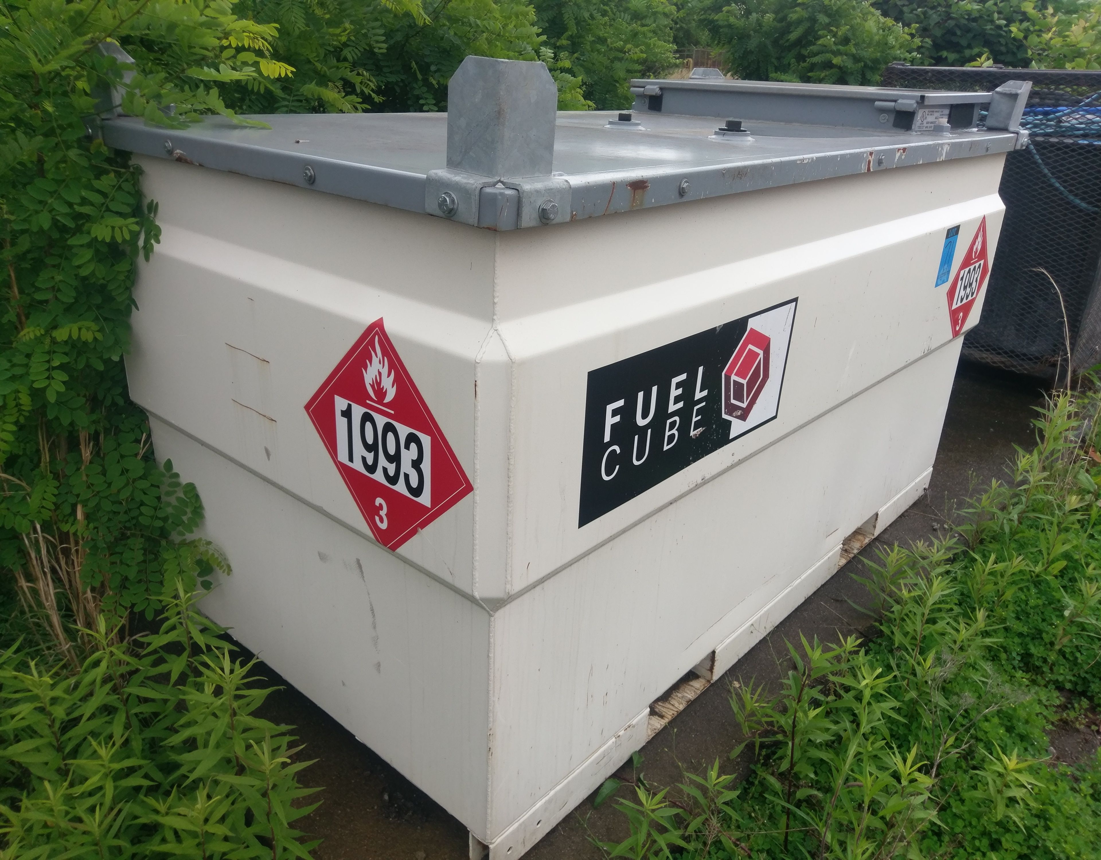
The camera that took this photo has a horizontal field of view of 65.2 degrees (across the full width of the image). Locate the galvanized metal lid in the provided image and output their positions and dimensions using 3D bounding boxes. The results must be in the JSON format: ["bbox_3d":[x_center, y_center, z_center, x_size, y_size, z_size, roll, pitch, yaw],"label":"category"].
[{"bbox_3d":[0.244,-0.764,2.054,1.103,0.188,2.156,21,29,37],"label":"galvanized metal lid"}]

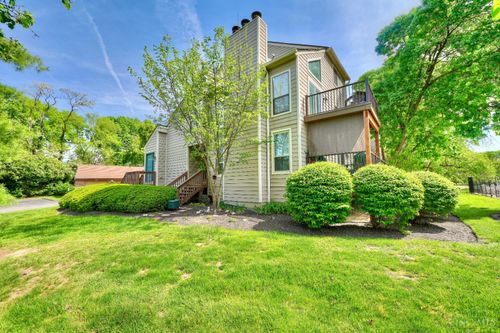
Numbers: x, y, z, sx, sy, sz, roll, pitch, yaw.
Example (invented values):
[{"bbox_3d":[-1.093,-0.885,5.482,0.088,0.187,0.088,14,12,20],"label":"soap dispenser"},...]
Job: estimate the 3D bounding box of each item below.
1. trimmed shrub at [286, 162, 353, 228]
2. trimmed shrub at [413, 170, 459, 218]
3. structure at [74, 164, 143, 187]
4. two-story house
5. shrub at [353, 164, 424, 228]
[{"bbox_3d":[1.921,0.792,5.516,1.773,1.812,1.773,0,-5,0],"label":"trimmed shrub"},{"bbox_3d":[6.501,0.945,7.092,1.527,1.586,1.527,0,-5,0],"label":"trimmed shrub"},{"bbox_3d":[-19.776,2.177,28.800,8.730,4.268,6.596,3,-6,-34],"label":"structure"},{"bbox_3d":[0.766,-3.637,14.288,14.381,11.623,10.047,-4,-6,39],"label":"two-story house"},{"bbox_3d":[4.038,0.817,5.812,1.773,1.763,1.773,0,-5,0],"label":"shrub"}]

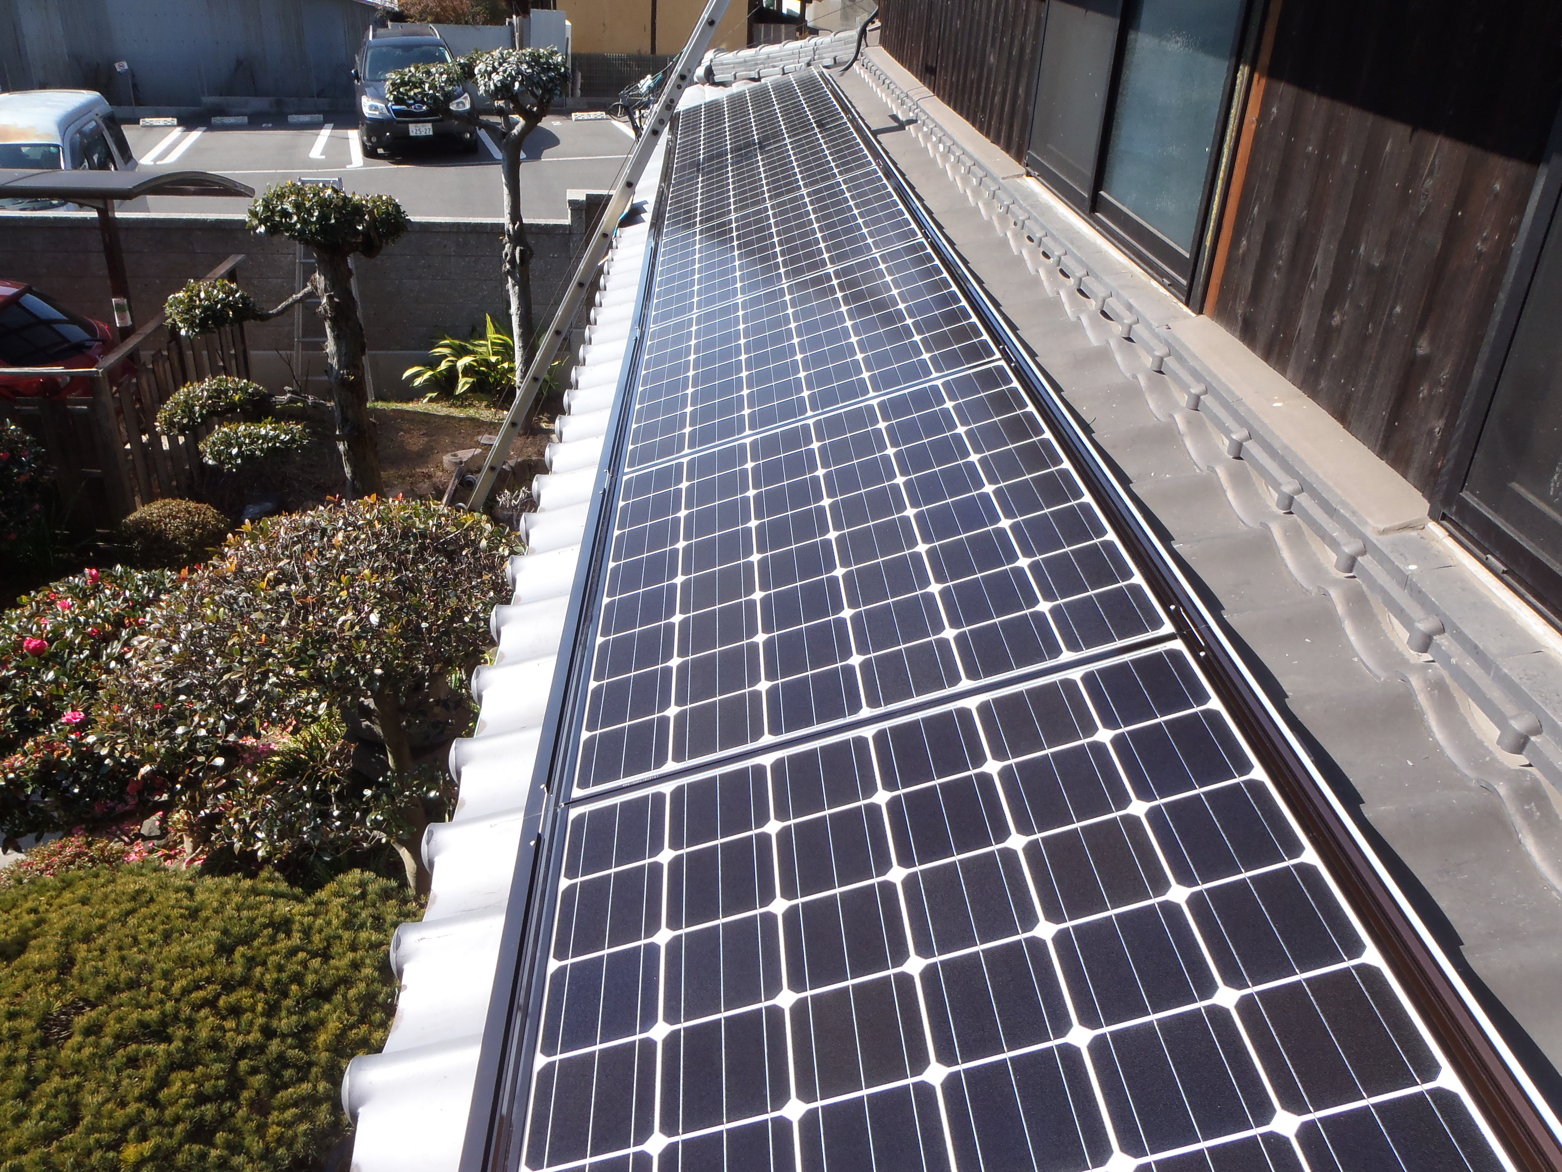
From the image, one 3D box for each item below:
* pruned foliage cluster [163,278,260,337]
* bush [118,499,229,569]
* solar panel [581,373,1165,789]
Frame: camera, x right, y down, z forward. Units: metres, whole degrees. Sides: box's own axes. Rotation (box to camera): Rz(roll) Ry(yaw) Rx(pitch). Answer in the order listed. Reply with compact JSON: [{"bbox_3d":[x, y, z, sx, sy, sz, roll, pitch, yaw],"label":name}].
[{"bbox_3d":[-3.677,-1.795,8.152,0.620,0.370,0.540,-9,30,-22],"label":"pruned foliage cluster"},{"bbox_3d":[-3.841,-0.359,8.003,0.710,0.390,0.670,-10,30,-25],"label":"bush"},{"bbox_3d":[0.107,-0.084,2.491,0.980,0.040,1.300,-16,28,6],"label":"solar panel"}]

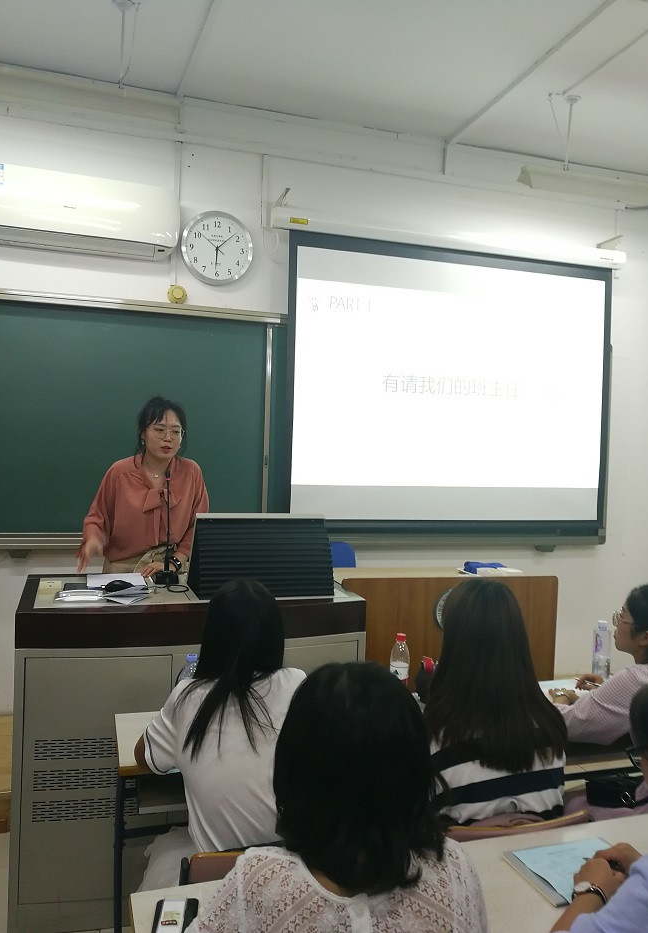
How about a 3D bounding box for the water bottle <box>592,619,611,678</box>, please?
[{"bbox_3d":[0.970,0.644,2.545,0.064,0.212,0.064,1,1,-17],"label":"water bottle"}]

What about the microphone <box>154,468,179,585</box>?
[{"bbox_3d":[-0.611,0.233,2.840,0.095,0.434,0.125,1,1,-17],"label":"microphone"}]

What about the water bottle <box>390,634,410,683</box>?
[{"bbox_3d":[0.236,0.624,2.250,0.063,0.223,0.063,1,1,-17],"label":"water bottle"}]

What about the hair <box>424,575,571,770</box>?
[{"bbox_3d":[0.415,0.489,1.760,0.310,0.410,0.270,1,1,-17],"label":"hair"}]

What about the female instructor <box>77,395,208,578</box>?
[{"bbox_3d":[-0.776,0.497,3.110,0.530,1.590,0.420,1,1,-19],"label":"female instructor"}]

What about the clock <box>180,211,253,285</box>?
[{"bbox_3d":[-0.576,-1.181,3.938,0.388,0.388,0.050,1,1,-17],"label":"clock"}]

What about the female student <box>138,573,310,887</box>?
[{"bbox_3d":[-0.226,0.865,1.650,0.430,1.210,0.580,1,1,-17],"label":"female student"}]

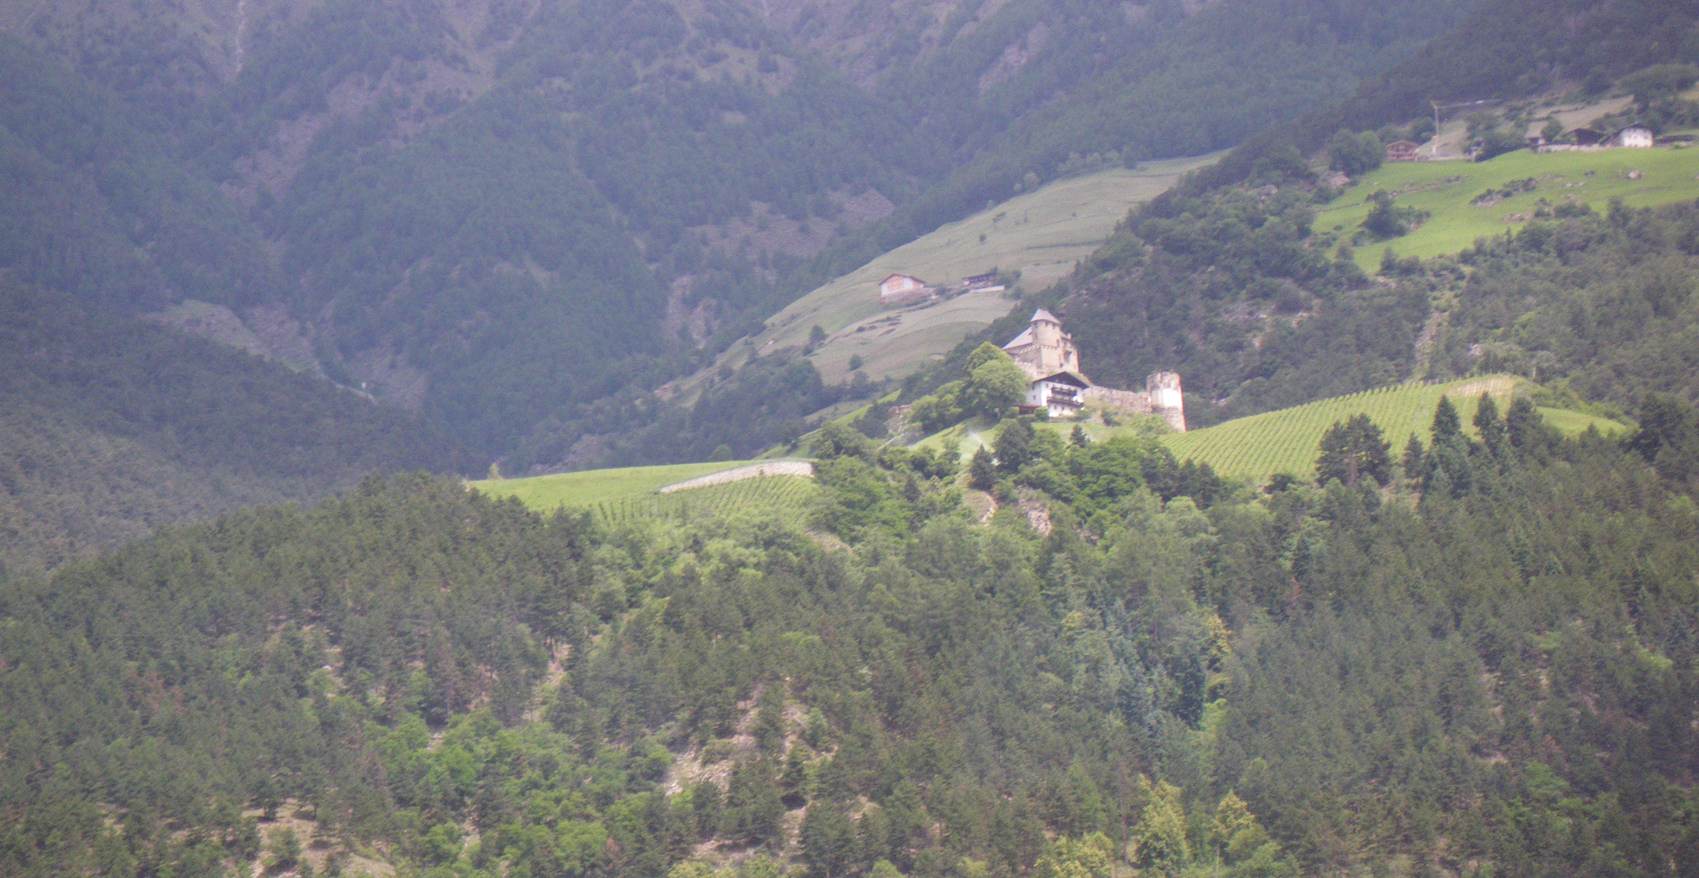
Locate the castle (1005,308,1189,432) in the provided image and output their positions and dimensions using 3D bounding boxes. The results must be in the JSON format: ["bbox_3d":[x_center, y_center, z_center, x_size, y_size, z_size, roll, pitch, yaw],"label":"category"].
[{"bbox_3d":[61.710,-17.320,1430.000,42.000,32.000,25.000,4,-14,-22],"label":"castle"}]

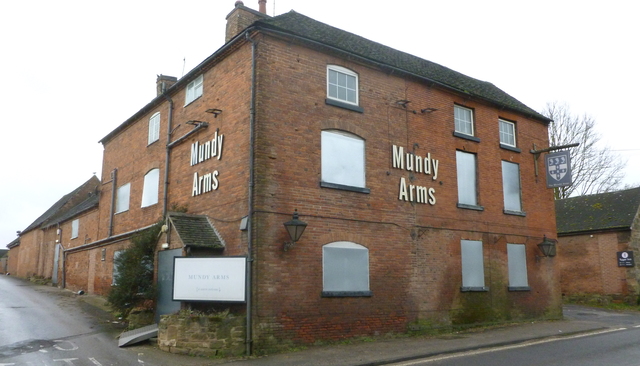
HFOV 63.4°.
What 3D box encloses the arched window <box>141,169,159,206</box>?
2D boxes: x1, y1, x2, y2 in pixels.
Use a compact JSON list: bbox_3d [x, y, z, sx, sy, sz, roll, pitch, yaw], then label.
[{"bbox_3d":[-6.468,0.159,19.857,0.120,1.460,1.770,8,-13,-36],"label":"arched window"}]

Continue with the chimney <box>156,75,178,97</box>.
[{"bbox_3d":[-8.134,-4.730,27.452,0.780,1.600,0.780,8,-13,-36],"label":"chimney"}]

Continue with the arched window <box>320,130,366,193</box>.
[{"bbox_3d":[0.723,-0.700,15.466,1.740,1.820,0.150,8,-14,-37],"label":"arched window"}]

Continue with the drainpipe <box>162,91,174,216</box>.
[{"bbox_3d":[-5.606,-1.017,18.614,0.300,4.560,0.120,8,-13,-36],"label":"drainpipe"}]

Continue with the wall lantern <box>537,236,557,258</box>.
[{"bbox_3d":[9.052,2.553,20.816,0.450,0.920,0.520,8,-14,-37],"label":"wall lantern"}]

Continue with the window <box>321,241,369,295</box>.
[{"bbox_3d":[0.770,2.459,14.848,1.750,1.540,0.150,8,-14,-37],"label":"window"}]

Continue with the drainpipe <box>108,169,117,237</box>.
[{"bbox_3d":[-9.271,0.896,23.179,0.140,3.100,0.120,8,-14,-37],"label":"drainpipe"}]

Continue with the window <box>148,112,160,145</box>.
[{"bbox_3d":[-6.473,-2.143,20.297,0.120,1.250,1.190,8,-13,-36],"label":"window"}]

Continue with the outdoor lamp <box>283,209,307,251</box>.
[{"bbox_3d":[-0.676,1.223,13.523,0.440,1.030,0.600,8,-14,-37],"label":"outdoor lamp"}]

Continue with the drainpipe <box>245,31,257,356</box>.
[{"bbox_3d":[-1.826,0.021,13.540,0.200,8.520,0.110,8,-14,-37],"label":"drainpipe"}]

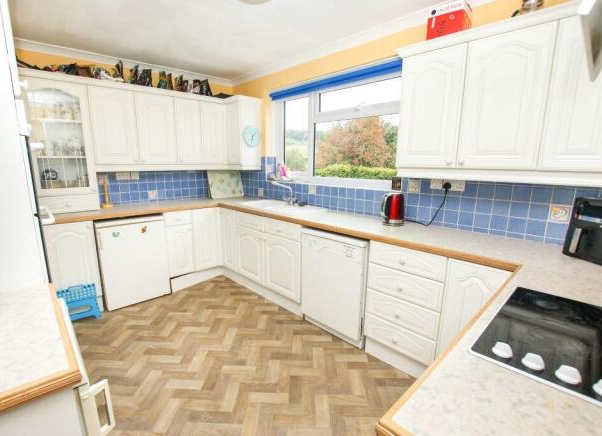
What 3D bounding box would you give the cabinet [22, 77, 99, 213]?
[{"bbox_3d":[-2.233,-0.634,2.528,0.320,1.143,0.469,11,15,44],"label":"cabinet"}]

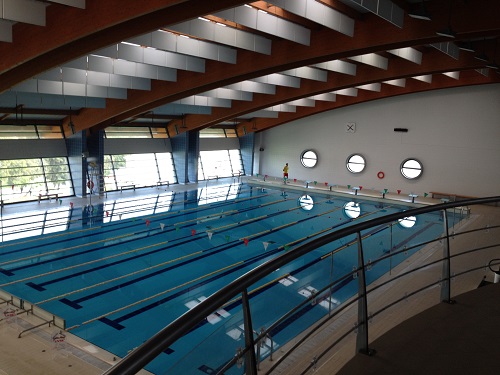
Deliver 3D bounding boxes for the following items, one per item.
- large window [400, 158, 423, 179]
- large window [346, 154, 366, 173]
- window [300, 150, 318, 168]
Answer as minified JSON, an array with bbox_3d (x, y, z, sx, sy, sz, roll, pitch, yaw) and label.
[{"bbox_3d":[12.168,-1.381,37.944,1.600,1.600,0.200,8,10,32],"label":"large window"},{"bbox_3d":[8.485,-1.866,40.313,1.600,1.600,0.200,8,10,32],"label":"large window"},{"bbox_3d":[5.015,-2.381,42.538,1.600,1.600,0.200,8,10,32],"label":"window"}]

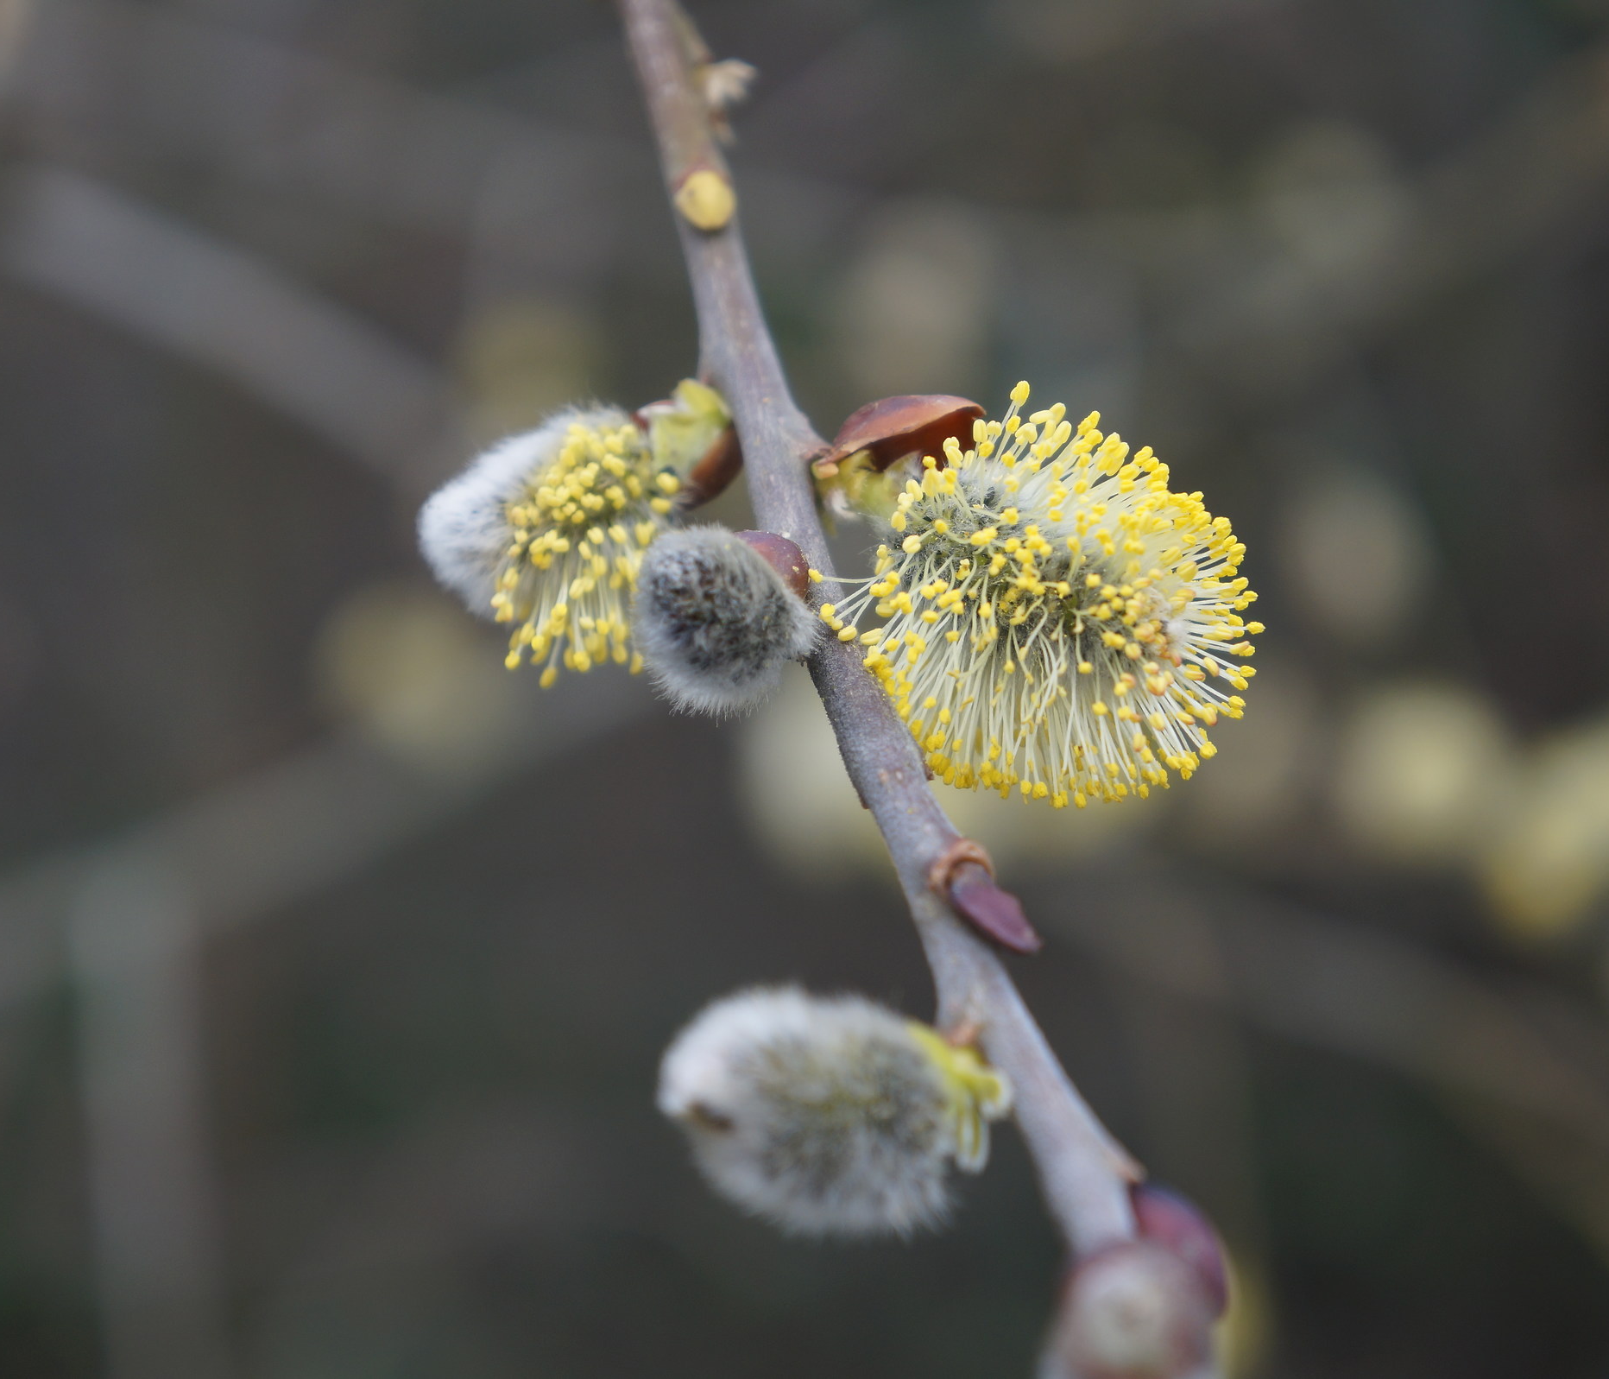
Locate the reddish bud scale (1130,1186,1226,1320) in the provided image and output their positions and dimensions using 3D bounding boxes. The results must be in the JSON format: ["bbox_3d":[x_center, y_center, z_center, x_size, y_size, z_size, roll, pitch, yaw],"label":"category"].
[{"bbox_3d":[0.022,0.034,0.280,0.006,0.009,0.006,-29,-18,0],"label":"reddish bud scale"}]

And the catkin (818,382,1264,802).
[{"bbox_3d":[0.014,-0.006,0.300,0.029,0.024,0.024,26,0,12],"label":"catkin"}]

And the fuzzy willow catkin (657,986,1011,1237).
[{"bbox_3d":[0.002,0.026,0.287,0.021,0.014,0.014,6,0,-18],"label":"fuzzy willow catkin"}]

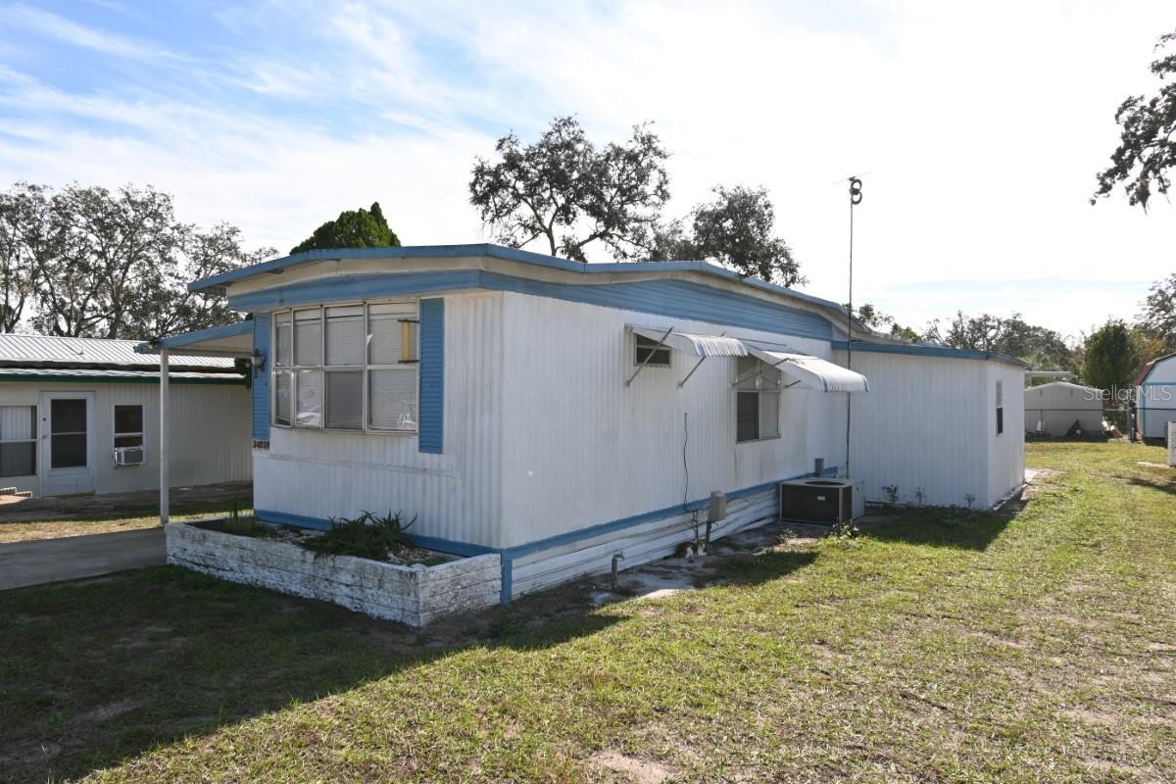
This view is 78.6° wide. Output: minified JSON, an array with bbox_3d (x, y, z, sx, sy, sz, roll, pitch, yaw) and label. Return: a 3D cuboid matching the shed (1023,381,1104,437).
[{"bbox_3d":[16.578,0.675,26.379,3.100,2.000,3.000,0,0,9],"label":"shed"}]

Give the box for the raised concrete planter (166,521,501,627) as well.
[{"bbox_3d":[-2.455,1.516,6.525,3.500,0.430,0.850,0,0,35],"label":"raised concrete planter"}]

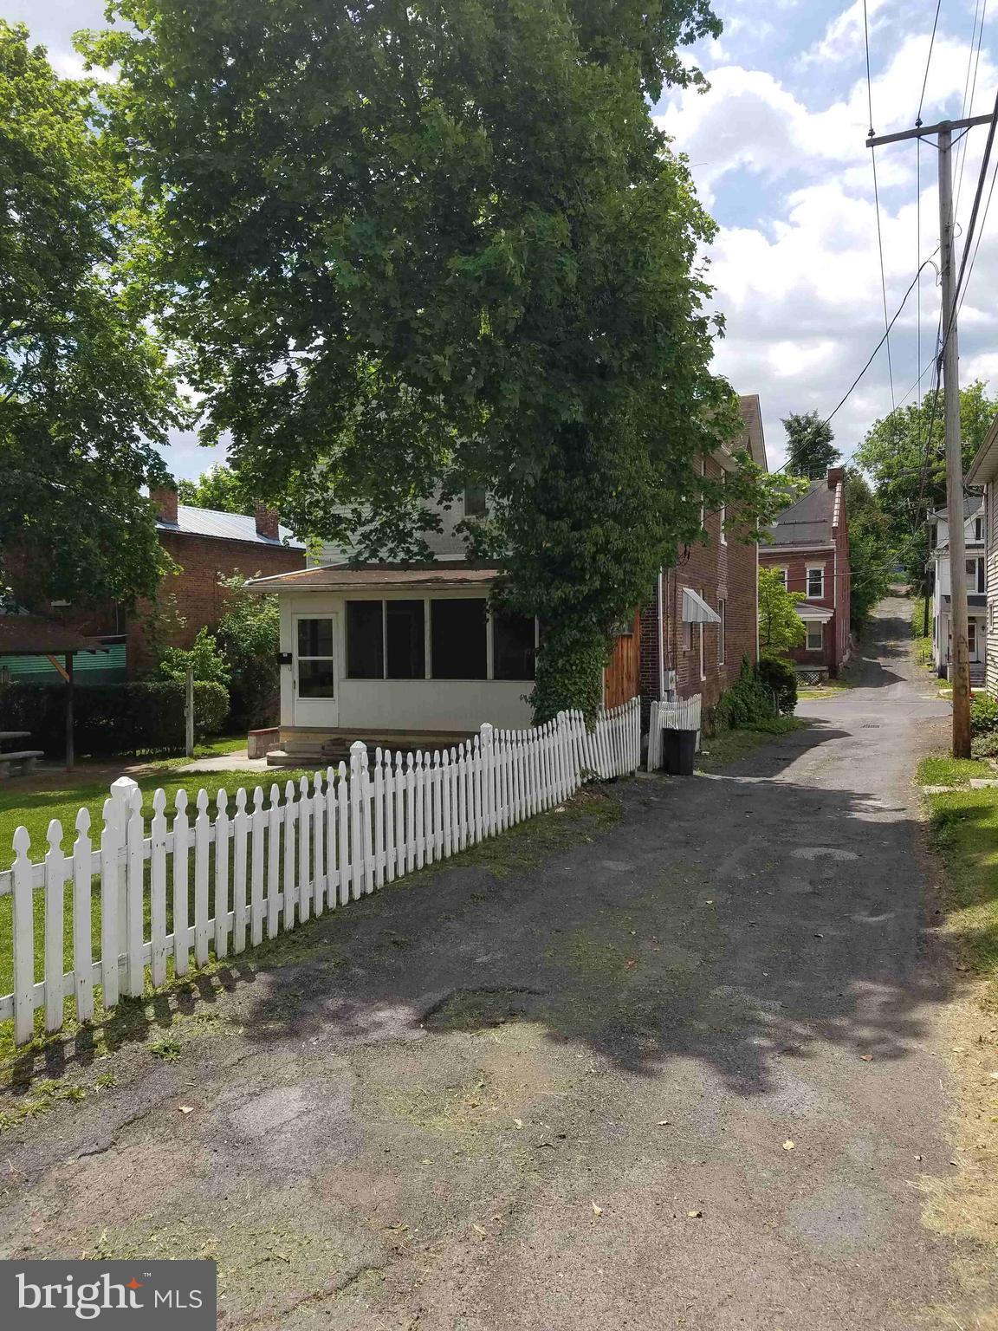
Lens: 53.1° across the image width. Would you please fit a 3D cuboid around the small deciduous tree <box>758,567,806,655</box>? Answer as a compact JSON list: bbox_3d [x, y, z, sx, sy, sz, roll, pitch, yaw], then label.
[{"bbox_3d":[12.560,-1.603,46.000,3.600,5.930,3.600,1,2,21],"label":"small deciduous tree"}]

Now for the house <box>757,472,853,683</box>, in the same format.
[{"bbox_3d":[17.509,-5.473,60.275,6.700,12.100,17.700,1,2,21],"label":"house"}]

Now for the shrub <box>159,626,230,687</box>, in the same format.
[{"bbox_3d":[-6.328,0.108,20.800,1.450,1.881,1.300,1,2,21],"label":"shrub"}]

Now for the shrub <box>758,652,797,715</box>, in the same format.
[{"bbox_3d":[9.004,0.638,32.300,1.450,1.981,1.450,1,2,21],"label":"shrub"}]

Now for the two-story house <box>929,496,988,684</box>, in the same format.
[{"bbox_3d":[26.357,-4.335,51.754,7.200,10.700,11.200,1,2,21],"label":"two-story house"}]

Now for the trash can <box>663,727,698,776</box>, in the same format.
[{"bbox_3d":[2.878,1.377,15.900,0.550,0.703,0.550,1,2,21],"label":"trash can"}]

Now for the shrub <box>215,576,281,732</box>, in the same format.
[{"bbox_3d":[-5.356,-0.246,21.500,1.750,3.375,1.650,1,2,21],"label":"shrub"}]

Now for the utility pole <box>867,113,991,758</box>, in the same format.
[{"bbox_3d":[7.459,-3.710,16.400,2.440,10.544,0.330,-2,0,21],"label":"utility pole"}]

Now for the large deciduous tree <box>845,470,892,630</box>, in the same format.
[{"bbox_3d":[27.733,-8.425,75.000,5.000,12.554,5.000,1,2,21],"label":"large deciduous tree"}]

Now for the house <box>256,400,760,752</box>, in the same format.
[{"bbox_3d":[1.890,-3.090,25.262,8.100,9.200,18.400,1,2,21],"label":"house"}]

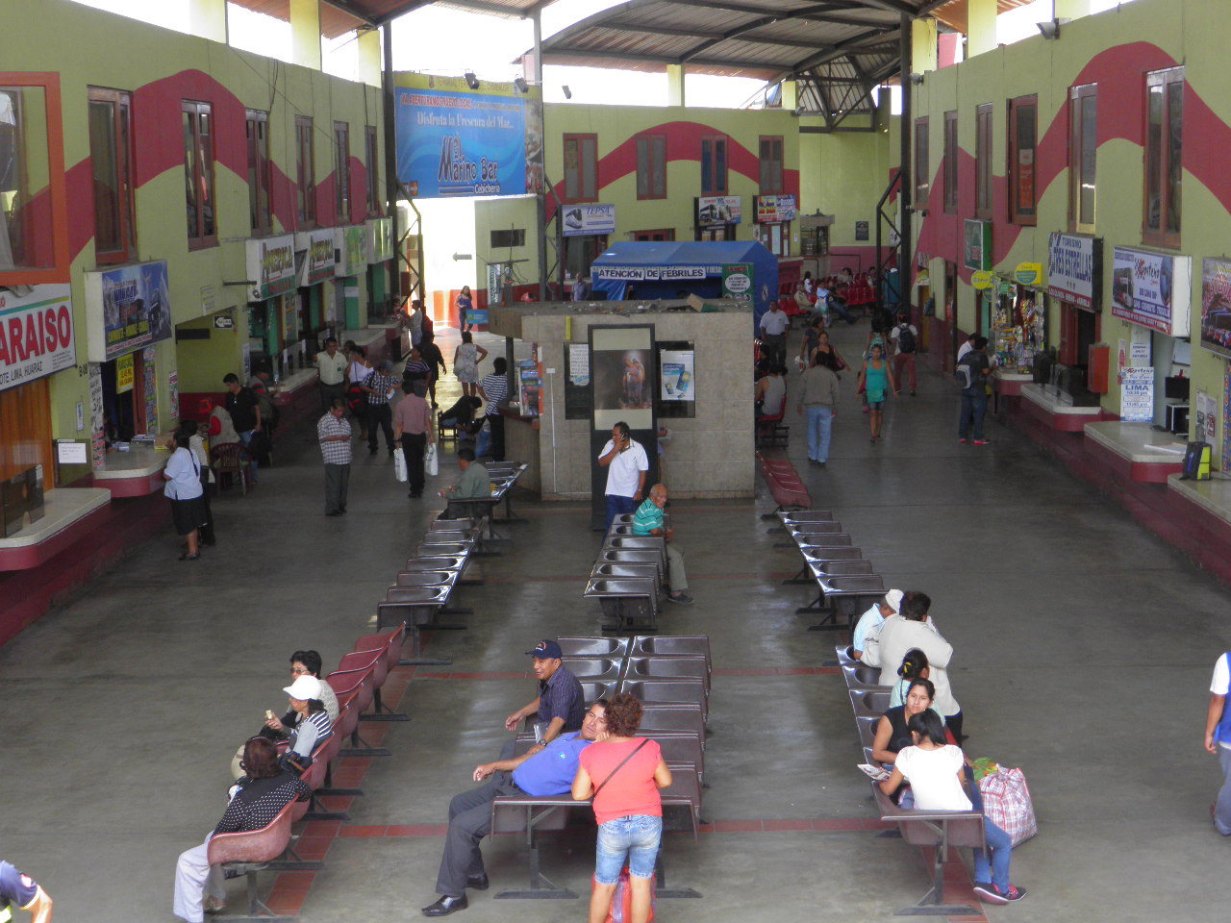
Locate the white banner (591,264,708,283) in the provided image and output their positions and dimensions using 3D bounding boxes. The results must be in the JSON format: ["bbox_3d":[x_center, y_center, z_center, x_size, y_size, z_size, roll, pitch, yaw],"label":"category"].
[{"bbox_3d":[0.818,-4.504,46.855,2.849,0.367,0.050,1,9,15],"label":"white banner"}]

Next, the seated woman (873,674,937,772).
[{"bbox_3d":[2.046,1.976,12.637,0.800,1.180,0.560,4,10,33],"label":"seated woman"}]

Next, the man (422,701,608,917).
[{"bbox_3d":[-0.606,2.128,12.145,1.120,1.150,0.650,-4,9,-18],"label":"man"}]

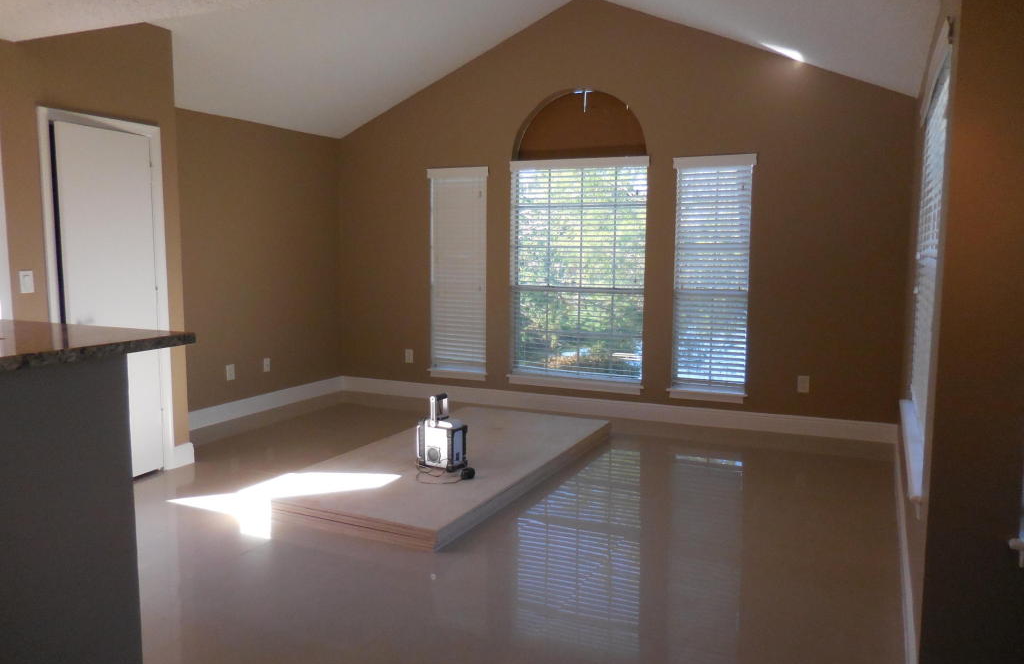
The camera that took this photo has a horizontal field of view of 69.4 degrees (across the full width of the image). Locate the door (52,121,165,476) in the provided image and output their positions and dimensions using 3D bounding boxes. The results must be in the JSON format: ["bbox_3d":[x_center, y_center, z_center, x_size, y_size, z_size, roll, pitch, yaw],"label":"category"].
[{"bbox_3d":[-2.267,-0.132,4.216,0.037,2.013,0.590,2,6,22],"label":"door"}]

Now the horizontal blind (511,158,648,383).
[{"bbox_3d":[0.532,-0.504,6.118,1.206,1.801,0.080,3,6,27],"label":"horizontal blind"}]

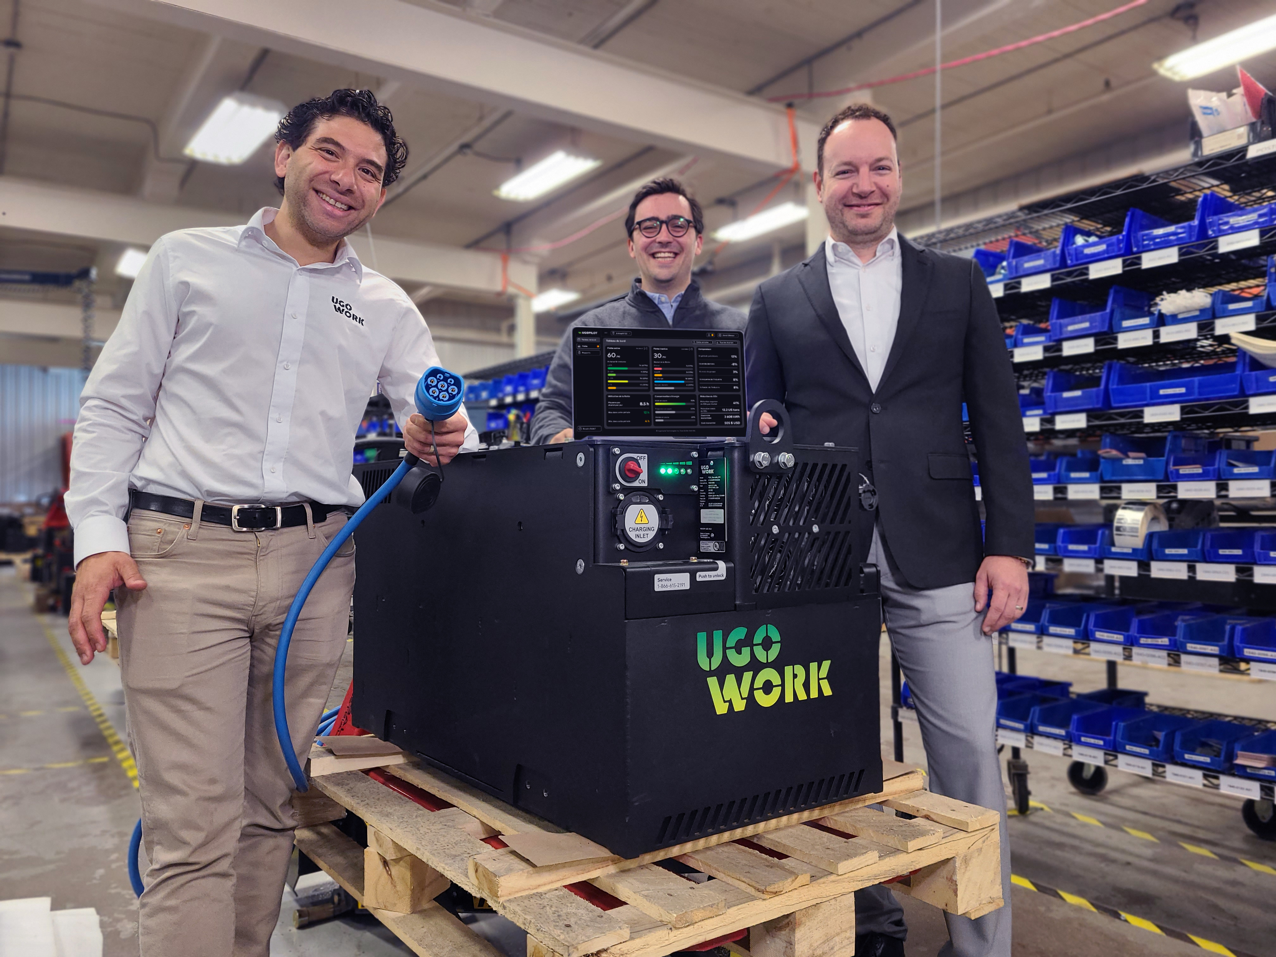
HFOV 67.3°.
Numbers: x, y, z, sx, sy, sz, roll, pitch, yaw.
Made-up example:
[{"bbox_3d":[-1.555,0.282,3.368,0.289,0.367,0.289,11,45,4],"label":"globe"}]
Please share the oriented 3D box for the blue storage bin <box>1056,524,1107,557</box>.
[{"bbox_3d":[1.141,0.160,2.376,0.187,0.070,0.105,1,-2,-37],"label":"blue storage bin"}]

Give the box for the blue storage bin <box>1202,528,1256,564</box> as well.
[{"bbox_3d":[1.341,0.153,2.110,0.187,0.070,0.105,1,-2,-37],"label":"blue storage bin"}]

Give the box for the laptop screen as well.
[{"bbox_3d":[0.041,-0.160,1.682,0.307,0.209,0.012,0,-8,-10],"label":"laptop screen"}]

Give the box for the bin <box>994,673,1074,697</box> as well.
[{"bbox_3d":[1.144,0.625,2.743,0.187,0.070,0.105,1,-2,-38],"label":"bin"}]

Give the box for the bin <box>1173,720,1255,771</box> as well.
[{"bbox_3d":[1.302,0.604,2.156,0.187,0.070,0.105,1,-2,-37],"label":"bin"}]

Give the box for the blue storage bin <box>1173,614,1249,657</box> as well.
[{"bbox_3d":[1.327,0.356,2.188,0.187,0.070,0.105,1,-2,-38],"label":"blue storage bin"}]

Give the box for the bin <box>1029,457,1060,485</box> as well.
[{"bbox_3d":[1.081,-0.018,2.458,0.187,0.070,0.105,1,-2,-37],"label":"bin"}]

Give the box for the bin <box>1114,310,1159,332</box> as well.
[{"bbox_3d":[1.243,-0.384,2.314,0.187,0.070,0.105,1,-2,-38],"label":"bin"}]

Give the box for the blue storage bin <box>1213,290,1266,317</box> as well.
[{"bbox_3d":[1.357,-0.375,2.098,0.187,0.070,0.105,1,-2,-37],"label":"blue storage bin"}]

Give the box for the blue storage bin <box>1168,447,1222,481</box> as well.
[{"bbox_3d":[1.318,-0.028,2.209,0.187,0.070,0.105,1,-2,-38],"label":"blue storage bin"}]

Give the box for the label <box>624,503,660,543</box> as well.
[{"bbox_3d":[0.006,0.066,1.386,0.061,0.056,0.005,1,-2,-38],"label":"label"}]

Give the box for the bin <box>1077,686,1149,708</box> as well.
[{"bbox_3d":[1.275,0.616,2.581,0.187,0.070,0.105,1,-2,-37],"label":"bin"}]

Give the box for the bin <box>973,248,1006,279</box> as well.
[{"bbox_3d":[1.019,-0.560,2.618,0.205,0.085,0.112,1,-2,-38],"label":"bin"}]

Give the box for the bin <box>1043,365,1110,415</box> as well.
[{"bbox_3d":[1.170,-0.214,2.417,0.277,0.114,0.142,1,-2,-37],"label":"bin"}]

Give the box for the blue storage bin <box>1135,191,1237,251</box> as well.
[{"bbox_3d":[1.300,-0.574,2.251,0.277,0.114,0.142,1,-2,-37],"label":"blue storage bin"}]

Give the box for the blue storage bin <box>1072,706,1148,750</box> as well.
[{"bbox_3d":[1.172,0.615,2.377,0.187,0.070,0.105,1,-2,-38],"label":"blue storage bin"}]

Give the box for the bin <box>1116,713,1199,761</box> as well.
[{"bbox_3d":[1.225,0.608,2.258,0.187,0.070,0.105,1,-2,-37],"label":"bin"}]

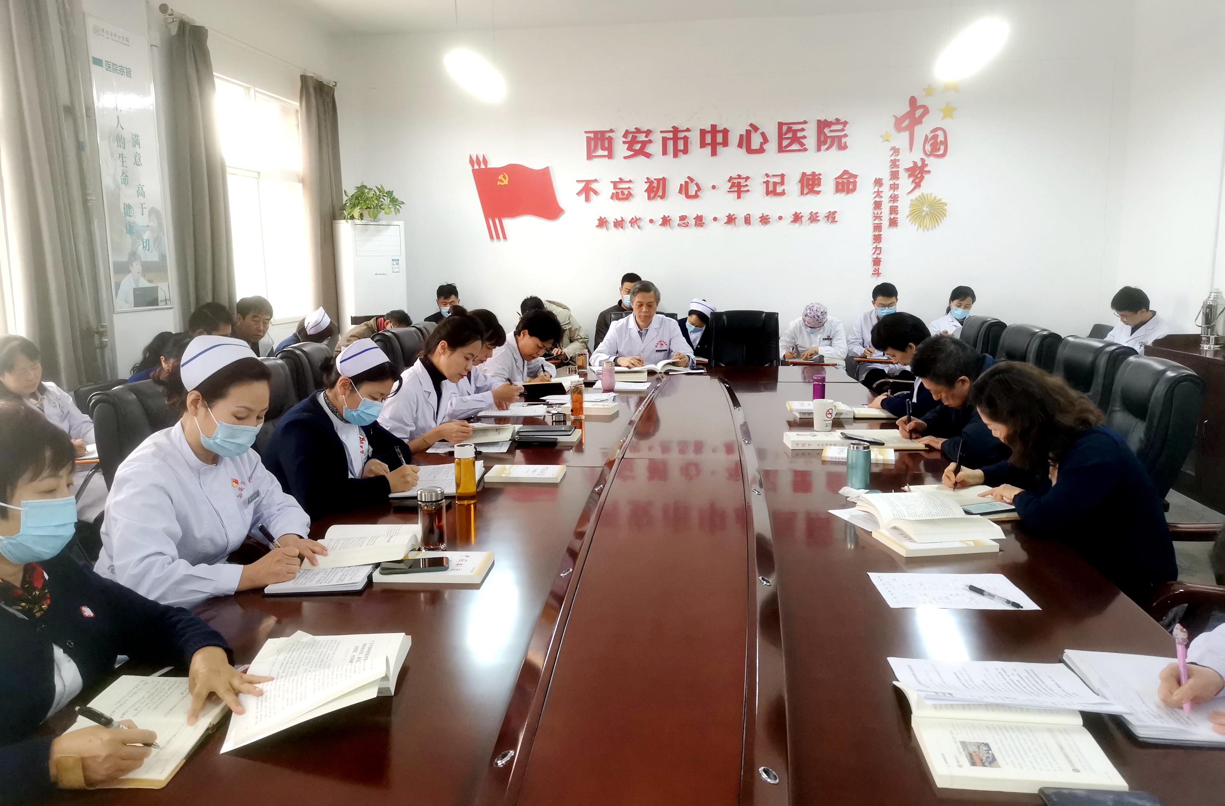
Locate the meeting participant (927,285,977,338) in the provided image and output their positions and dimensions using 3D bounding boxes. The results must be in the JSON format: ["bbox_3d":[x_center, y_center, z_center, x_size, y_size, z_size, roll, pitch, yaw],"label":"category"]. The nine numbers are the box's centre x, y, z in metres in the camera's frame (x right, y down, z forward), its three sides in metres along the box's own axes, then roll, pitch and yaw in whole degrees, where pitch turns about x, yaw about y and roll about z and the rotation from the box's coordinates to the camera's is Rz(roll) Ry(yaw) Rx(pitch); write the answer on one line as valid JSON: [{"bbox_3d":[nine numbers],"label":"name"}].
[{"bbox_3d":[2.585,-0.261,7.100,0.480,1.180,0.720,1,9,12],"label":"meeting participant"}]

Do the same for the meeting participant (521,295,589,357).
[{"bbox_3d":[-0.393,-0.175,6.950,0.550,1.160,0.720,5,11,37],"label":"meeting participant"}]

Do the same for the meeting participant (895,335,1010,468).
[{"bbox_3d":[1.398,0.332,3.432,0.750,1.160,0.560,0,9,6],"label":"meeting participant"}]

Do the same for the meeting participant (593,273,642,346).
[{"bbox_3d":[0.125,-0.296,7.150,0.540,1.320,0.720,0,9,7],"label":"meeting participant"}]

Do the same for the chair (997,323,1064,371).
[{"bbox_3d":[1.866,0.151,4.887,0.660,1.060,0.620,0,9,7],"label":"chair"}]

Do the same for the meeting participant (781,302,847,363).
[{"bbox_3d":[1.422,-0.157,6.744,0.520,1.100,0.750,0,9,8],"label":"meeting participant"}]

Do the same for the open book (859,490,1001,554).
[{"bbox_3d":[0.785,0.301,2.359,0.260,0.062,0.320,-1,9,-3],"label":"open book"}]

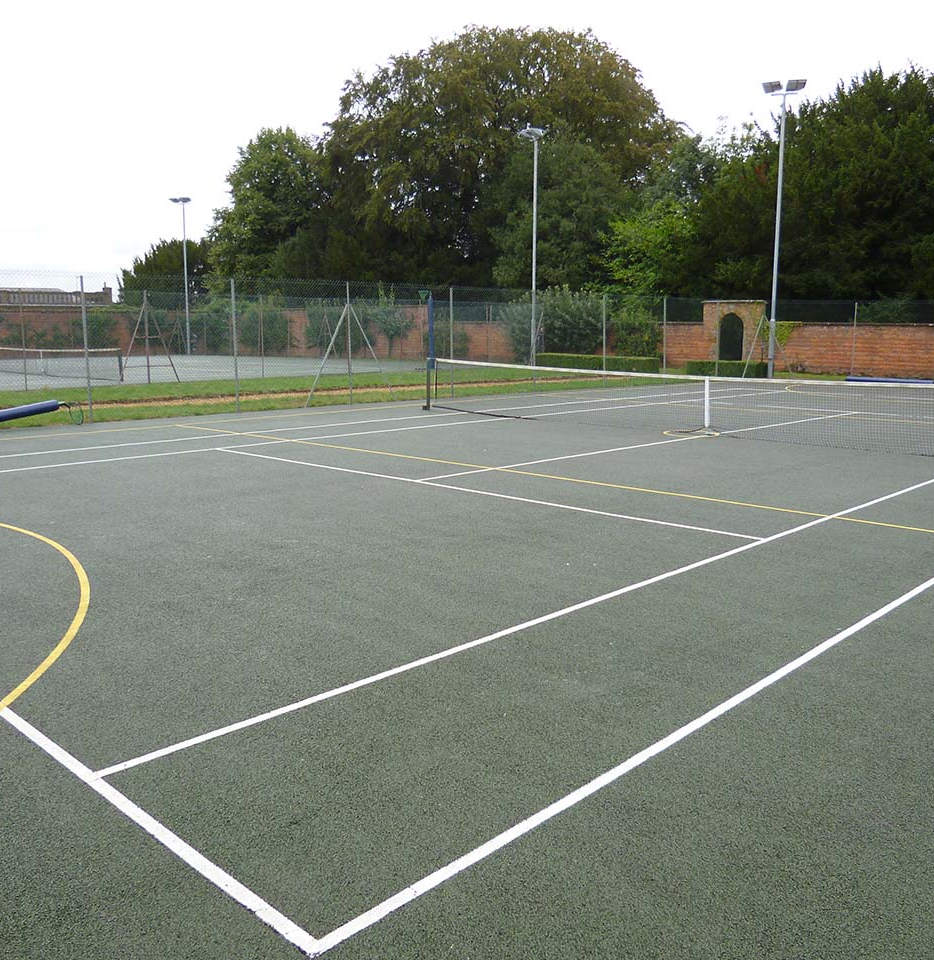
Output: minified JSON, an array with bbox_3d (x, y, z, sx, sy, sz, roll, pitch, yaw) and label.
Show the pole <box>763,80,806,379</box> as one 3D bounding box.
[{"bbox_3d":[11.084,-8.741,31.674,1.500,10.312,0.800,3,10,18],"label":"pole"}]

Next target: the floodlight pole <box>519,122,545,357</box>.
[{"bbox_3d":[2.885,-10.141,39.590,0.800,10.445,1.500,-8,12,-40],"label":"floodlight pole"}]

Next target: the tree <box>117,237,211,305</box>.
[{"bbox_3d":[-24.409,-15.067,72.595,8.300,9.248,8.000,-3,10,-18],"label":"tree"}]

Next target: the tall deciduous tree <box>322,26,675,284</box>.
[{"bbox_3d":[2.237,-19.311,60.629,23.600,21.699,22.000,1,9,2],"label":"tall deciduous tree"}]

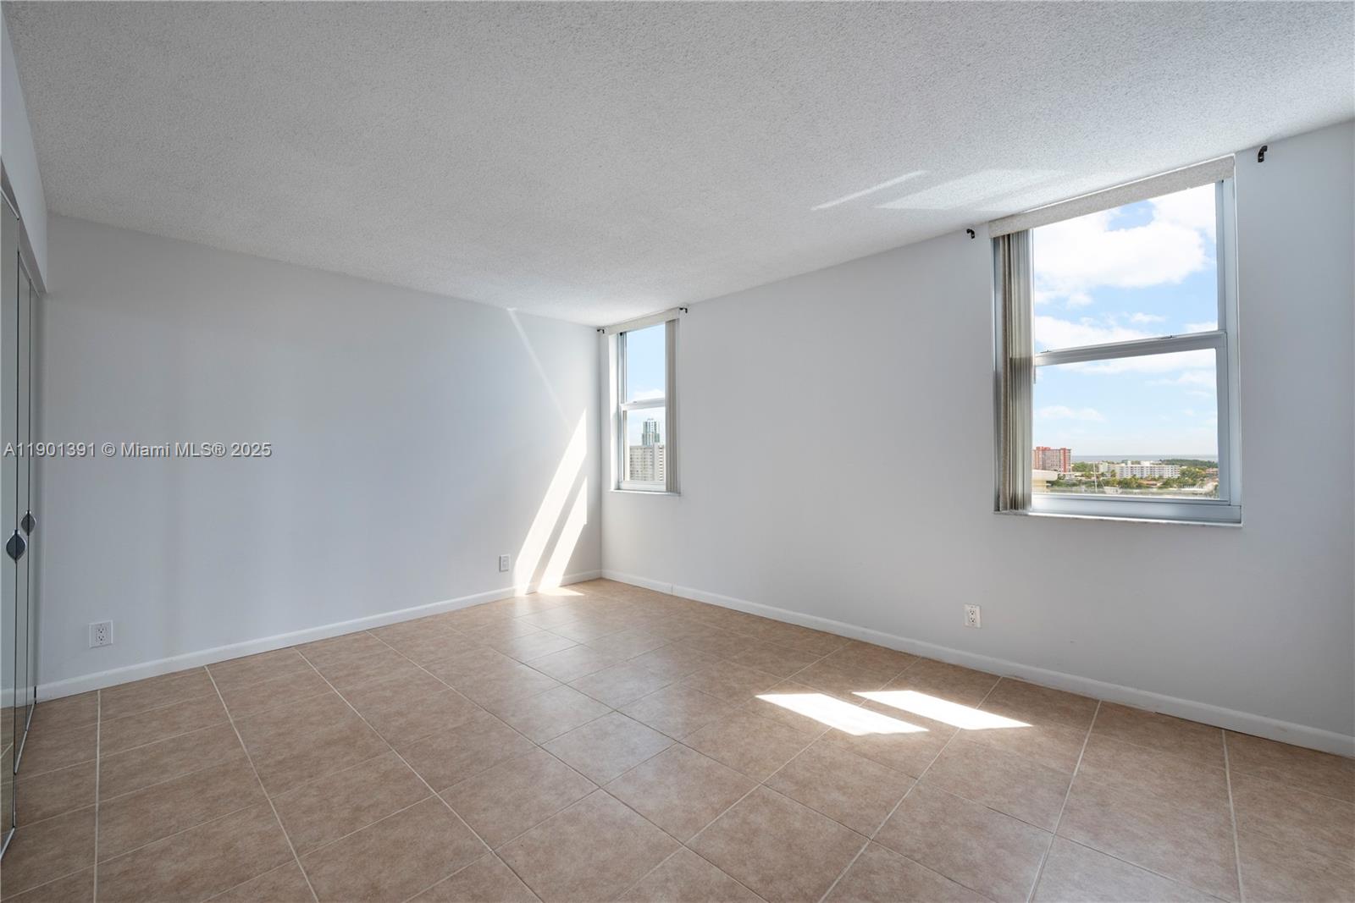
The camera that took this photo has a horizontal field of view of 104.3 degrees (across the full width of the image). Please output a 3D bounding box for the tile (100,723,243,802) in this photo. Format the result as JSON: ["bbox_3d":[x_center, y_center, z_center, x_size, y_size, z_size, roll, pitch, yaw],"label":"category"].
[{"bbox_3d":[-2.000,1.220,2.098,0.402,0.010,0.402,-1,-1,43],"label":"tile"}]

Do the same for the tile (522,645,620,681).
[{"bbox_3d":[-0.596,1.218,3.010,0.400,0.010,0.400,-1,-1,43],"label":"tile"}]

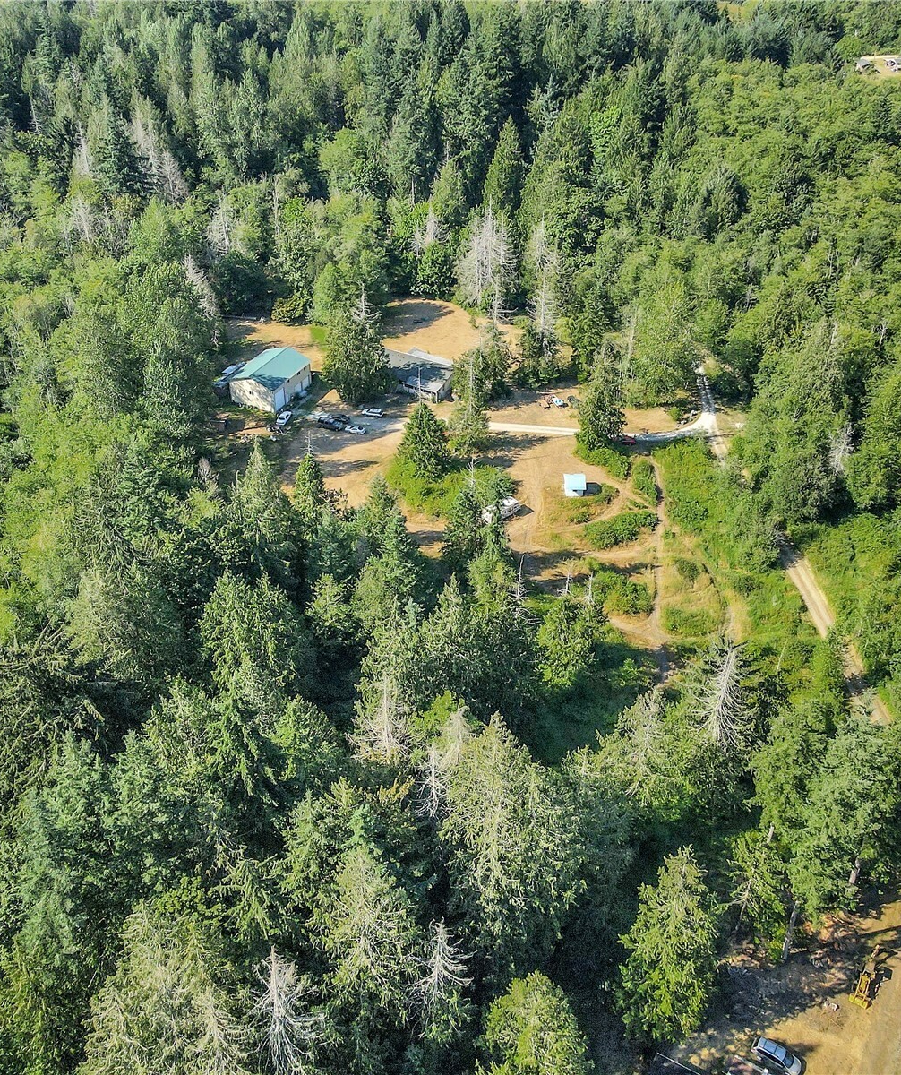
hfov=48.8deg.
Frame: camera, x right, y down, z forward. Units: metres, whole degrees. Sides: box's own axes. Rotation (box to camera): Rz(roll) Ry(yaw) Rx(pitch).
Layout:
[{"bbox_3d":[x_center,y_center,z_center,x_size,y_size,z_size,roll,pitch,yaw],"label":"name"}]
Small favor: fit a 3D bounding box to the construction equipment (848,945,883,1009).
[{"bbox_3d":[44.295,46.346,105.542,2.050,2.800,6.199,18,38,25],"label":"construction equipment"}]

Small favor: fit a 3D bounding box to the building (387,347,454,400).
[{"bbox_3d":[-8.064,-37.198,221.450,21.000,5.300,12.200,20,39,28],"label":"building"}]

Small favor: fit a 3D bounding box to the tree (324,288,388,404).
[{"bbox_3d":[-20.249,-40.791,209.428,13.717,24.372,13.717,0,34,0],"label":"tree"}]

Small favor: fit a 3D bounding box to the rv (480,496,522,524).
[{"bbox_3d":[8.891,-4.298,176.757,6.900,2.850,2.500,-24,40,-32],"label":"rv"}]

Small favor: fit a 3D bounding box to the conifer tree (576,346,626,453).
[{"bbox_3d":[29.867,-27.488,193.083,9.673,21.626,9.673,0,34,0],"label":"conifer tree"}]

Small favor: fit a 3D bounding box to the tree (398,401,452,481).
[{"bbox_3d":[-5.020,-18.774,186.760,10.253,14.744,10.253,0,34,0],"label":"tree"}]

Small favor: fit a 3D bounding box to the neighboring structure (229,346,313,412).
[{"bbox_3d":[-38.704,-34.631,215.240,10.767,7.313,15.726,13,36,18],"label":"neighboring structure"}]

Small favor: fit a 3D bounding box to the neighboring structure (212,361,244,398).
[{"bbox_3d":[-48.219,-34.787,219.021,3.800,3.400,9.500,13,36,18],"label":"neighboring structure"}]

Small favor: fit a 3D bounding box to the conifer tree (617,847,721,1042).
[{"bbox_3d":[22.124,38.702,96.759,10.147,25.356,10.147,0,34,0],"label":"conifer tree"}]

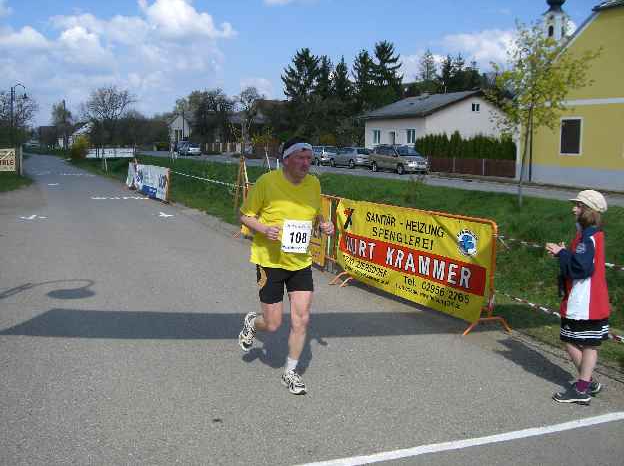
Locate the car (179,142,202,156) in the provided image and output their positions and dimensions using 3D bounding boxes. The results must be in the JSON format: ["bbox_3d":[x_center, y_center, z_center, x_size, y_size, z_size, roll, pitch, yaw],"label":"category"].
[{"bbox_3d":[-13.900,-9.503,77.422,1.740,1.470,4.300,-4,9,-28],"label":"car"}]

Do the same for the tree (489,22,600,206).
[{"bbox_3d":[6.289,-3.186,18.542,2.950,4.900,2.800,2,8,18],"label":"tree"}]

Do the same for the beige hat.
[{"bbox_3d":[1.809,-0.206,4.482,0.235,0.150,0.205,2,8,18],"label":"beige hat"}]

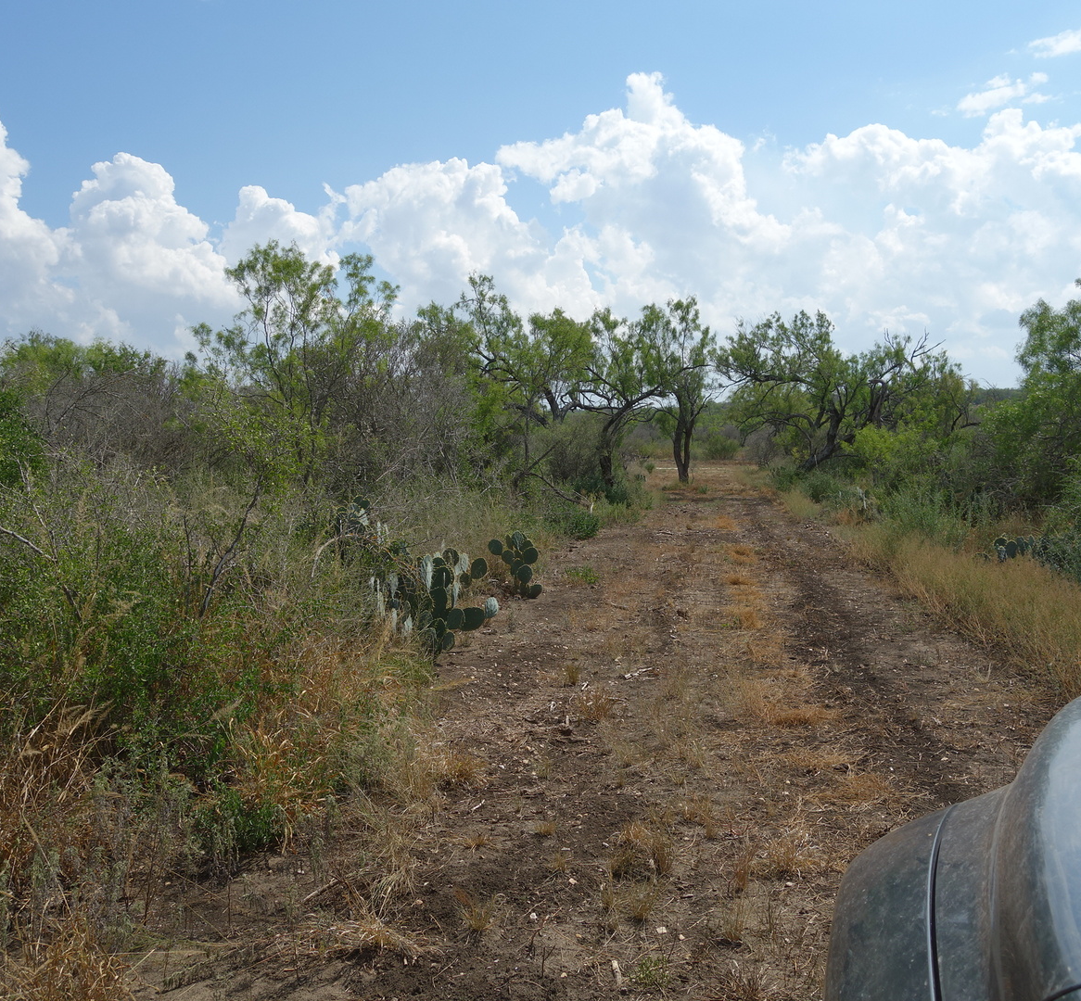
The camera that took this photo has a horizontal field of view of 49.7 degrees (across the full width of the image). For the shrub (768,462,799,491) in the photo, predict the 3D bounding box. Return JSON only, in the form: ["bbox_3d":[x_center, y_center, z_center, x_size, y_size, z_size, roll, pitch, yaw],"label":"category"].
[{"bbox_3d":[6.238,-0.588,30.000,0.800,0.740,0.800,0,4,0],"label":"shrub"}]

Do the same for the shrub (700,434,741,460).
[{"bbox_3d":[8.453,-2.542,55.000,1.900,1.220,1.700,0,4,0],"label":"shrub"}]

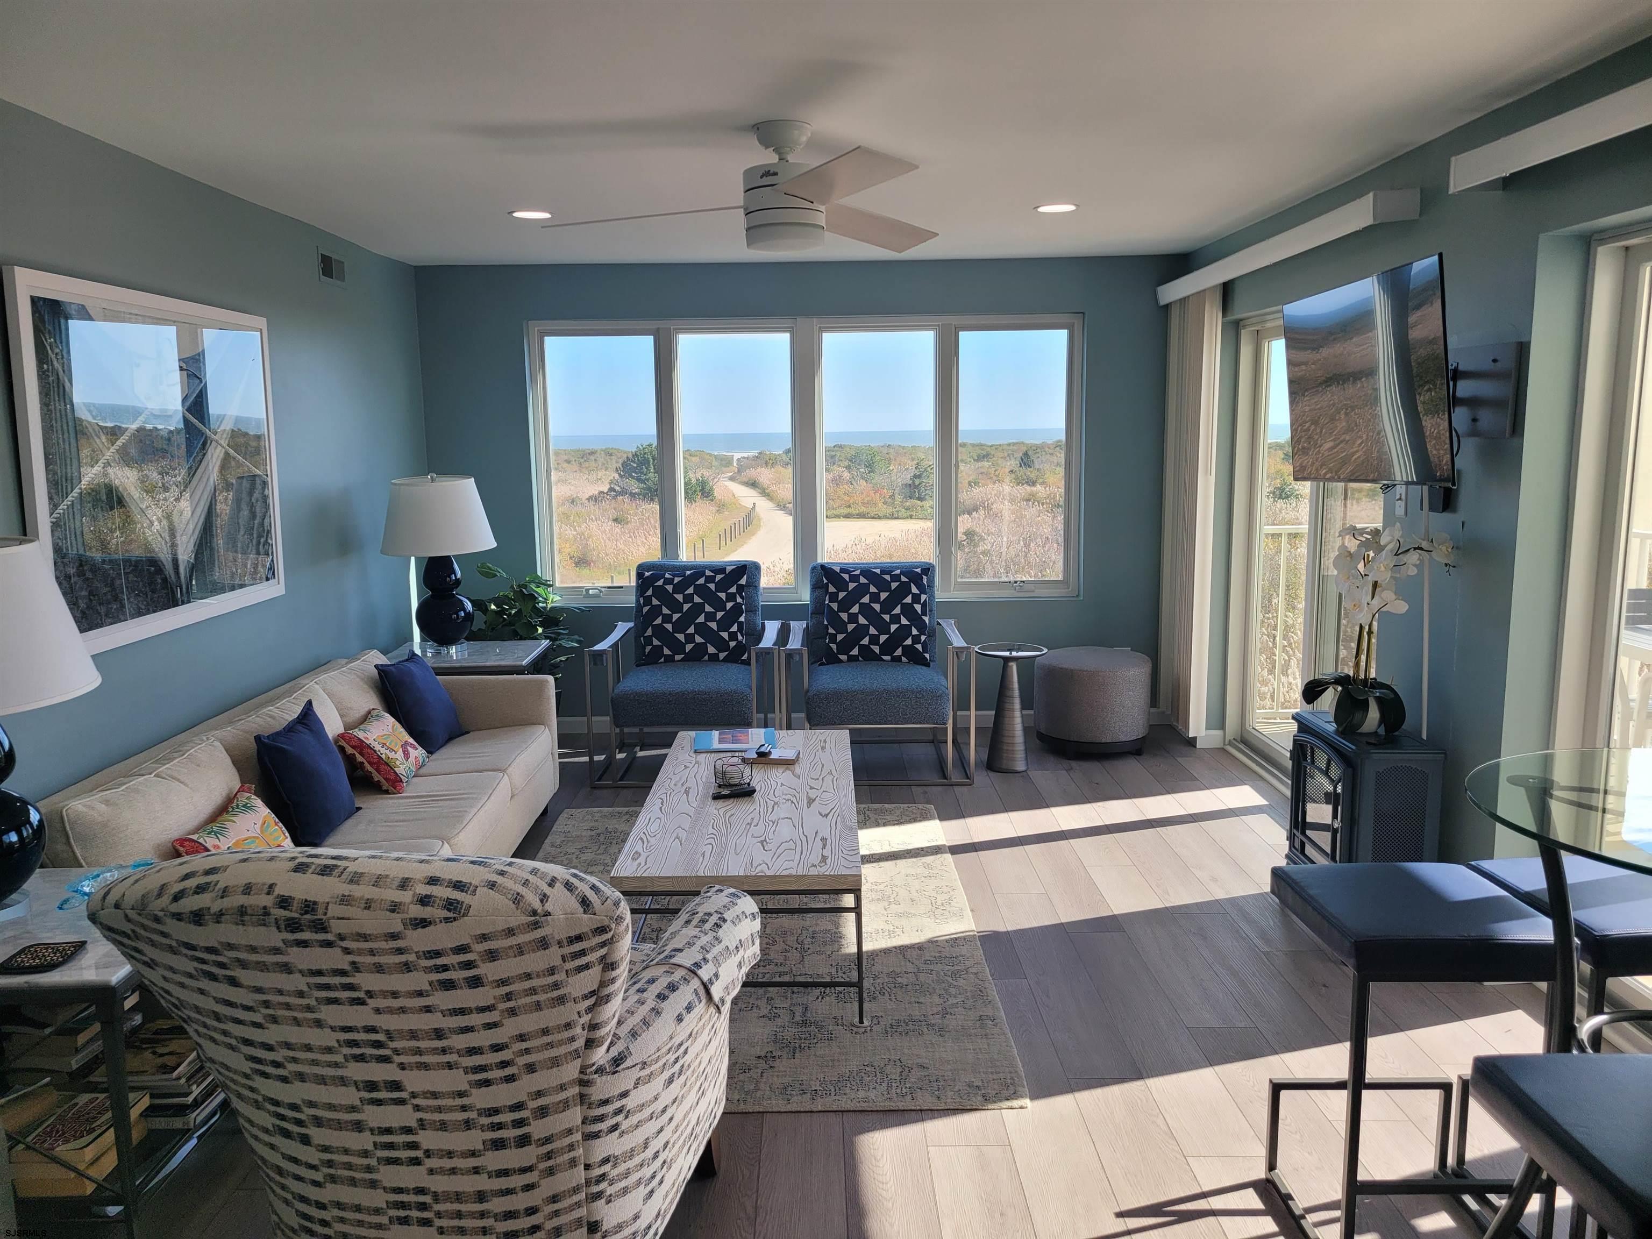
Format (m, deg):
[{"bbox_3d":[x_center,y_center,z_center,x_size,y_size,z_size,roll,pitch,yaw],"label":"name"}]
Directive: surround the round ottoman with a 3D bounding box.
[{"bbox_3d":[1.337,0.422,6.224,0.567,0.460,0.567,-1,9,0],"label":"round ottoman"}]

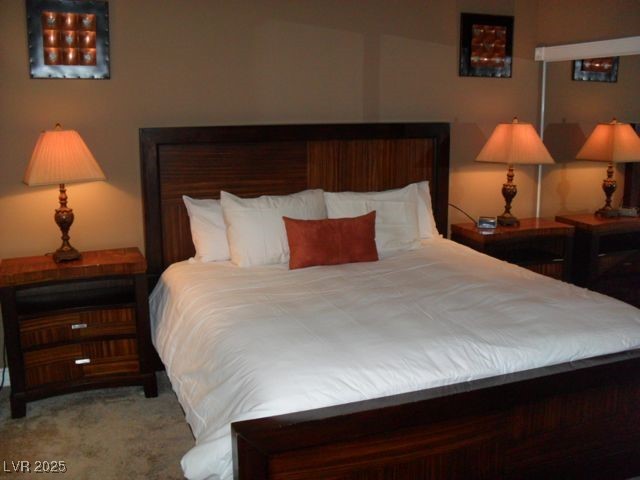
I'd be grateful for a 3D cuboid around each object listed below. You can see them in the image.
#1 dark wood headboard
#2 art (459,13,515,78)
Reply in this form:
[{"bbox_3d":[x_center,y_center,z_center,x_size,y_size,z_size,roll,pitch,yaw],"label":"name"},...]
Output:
[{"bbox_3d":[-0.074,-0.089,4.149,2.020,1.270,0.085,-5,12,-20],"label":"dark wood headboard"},{"bbox_3d":[1.140,-1.313,4.429,0.420,0.420,0.040,-5,12,-20],"label":"art"}]

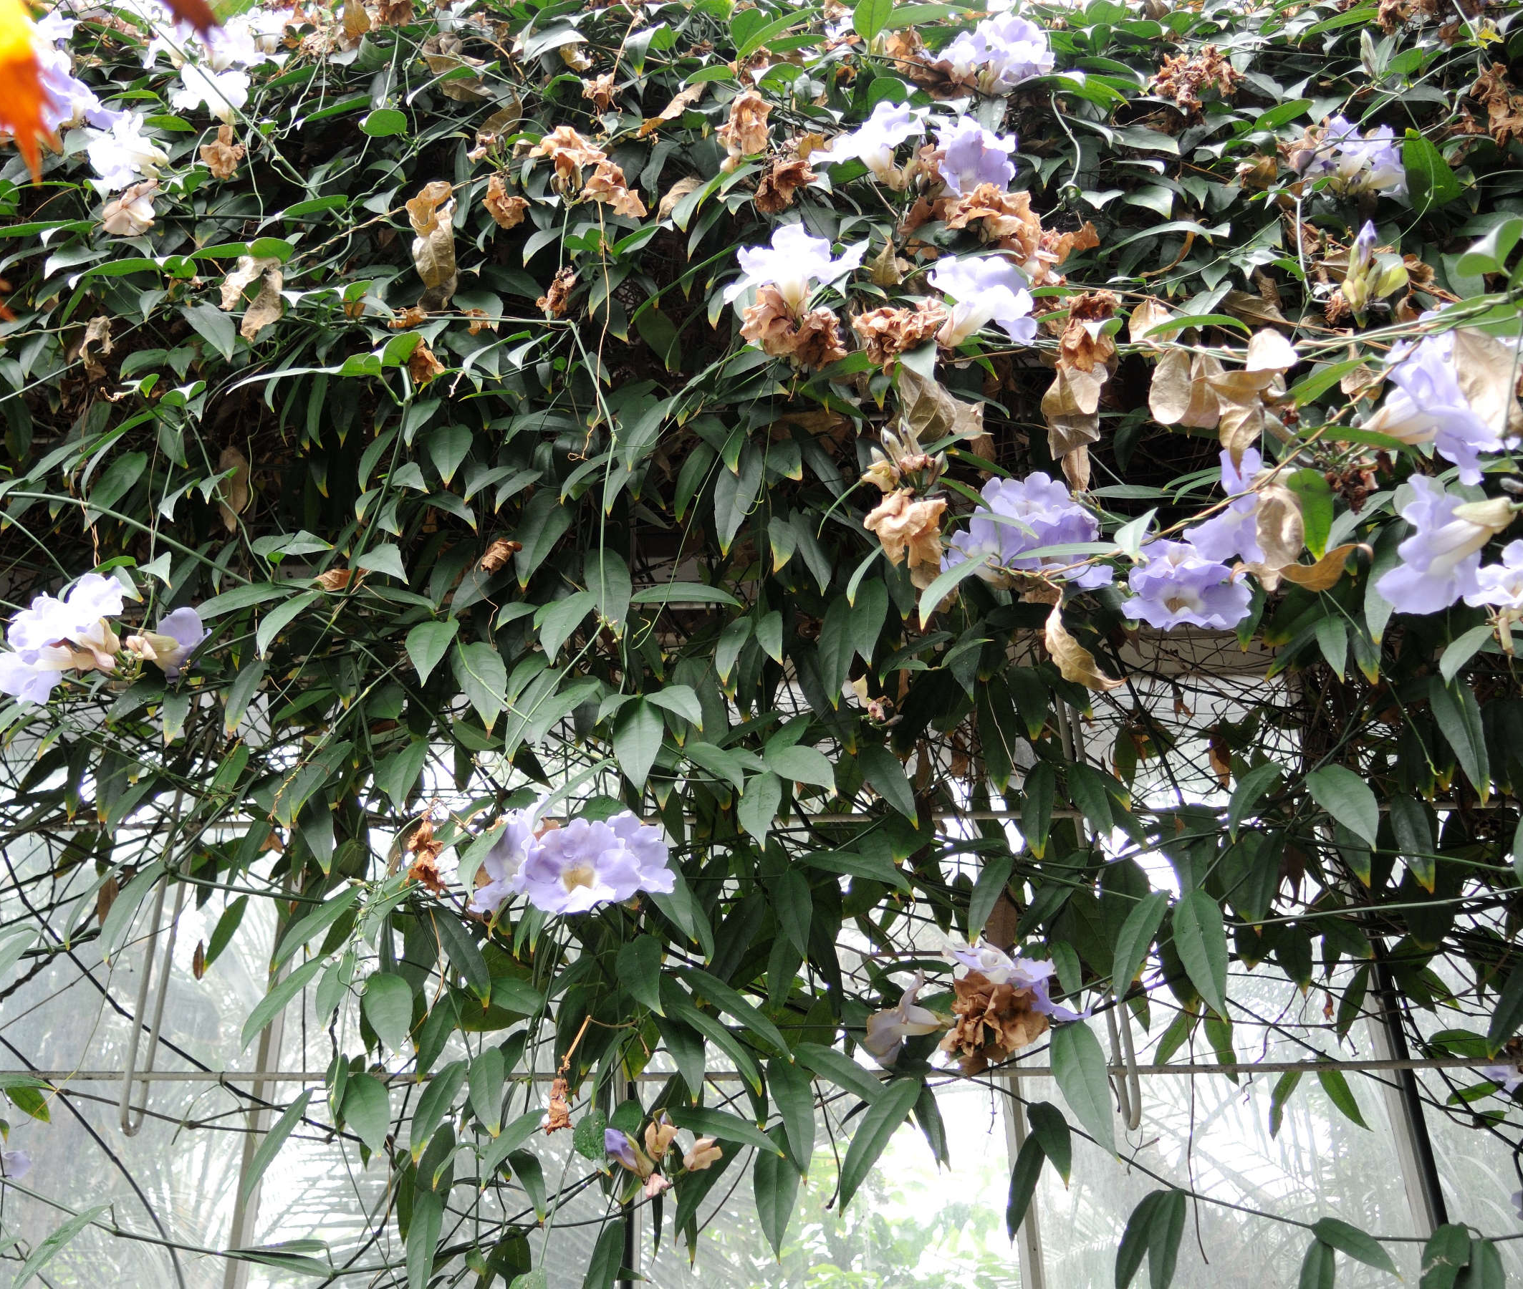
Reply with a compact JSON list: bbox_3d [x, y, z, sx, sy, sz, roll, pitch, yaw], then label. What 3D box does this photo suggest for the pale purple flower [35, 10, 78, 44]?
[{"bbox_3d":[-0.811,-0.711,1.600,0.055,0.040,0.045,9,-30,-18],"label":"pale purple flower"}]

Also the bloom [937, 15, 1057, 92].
[{"bbox_3d":[0.262,-0.659,1.550,0.120,0.080,0.085,-5,-29,7],"label":"bloom"}]

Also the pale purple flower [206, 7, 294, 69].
[{"bbox_3d":[-0.520,-0.617,1.414,0.085,0.048,0.050,-2,-32,-1],"label":"pale purple flower"}]

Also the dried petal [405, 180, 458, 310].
[{"bbox_3d":[-0.296,-0.359,1.248,0.046,0.120,0.040,-2,-32,-1],"label":"dried petal"}]

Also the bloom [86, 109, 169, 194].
[{"bbox_3d":[-0.547,-0.424,1.200,0.060,0.068,0.066,6,-32,-24],"label":"bloom"}]

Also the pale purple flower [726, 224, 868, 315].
[{"bbox_3d":[0.022,-0.250,0.930,0.092,0.058,0.078,-3,12,2],"label":"pale purple flower"}]

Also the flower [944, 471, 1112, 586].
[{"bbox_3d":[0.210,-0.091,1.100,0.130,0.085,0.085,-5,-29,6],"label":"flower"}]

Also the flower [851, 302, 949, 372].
[{"bbox_3d":[0.119,-0.267,1.200,0.083,0.055,0.055,-1,-29,0],"label":"flower"}]

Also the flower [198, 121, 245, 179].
[{"bbox_3d":[-0.613,-0.562,1.580,0.050,0.060,0.045,-2,-29,0],"label":"flower"}]

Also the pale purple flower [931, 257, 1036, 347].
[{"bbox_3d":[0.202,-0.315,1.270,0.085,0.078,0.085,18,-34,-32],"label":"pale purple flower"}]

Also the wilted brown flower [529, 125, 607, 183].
[{"bbox_3d":[-0.211,-0.537,1.520,0.080,0.060,0.060,-2,-29,0],"label":"wilted brown flower"}]

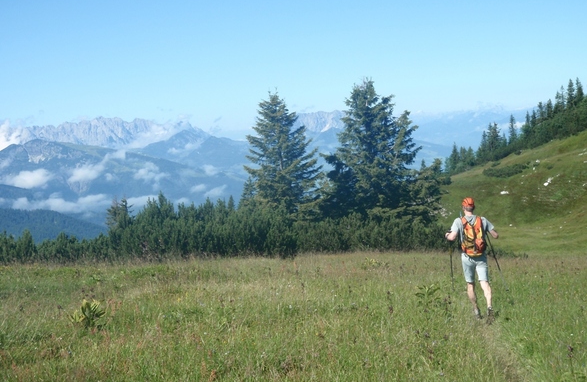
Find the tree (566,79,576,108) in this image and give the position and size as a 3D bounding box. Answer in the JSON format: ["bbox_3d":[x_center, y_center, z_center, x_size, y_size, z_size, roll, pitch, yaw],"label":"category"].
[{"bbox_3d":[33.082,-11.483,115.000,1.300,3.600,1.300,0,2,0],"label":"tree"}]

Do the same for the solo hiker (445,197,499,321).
[{"bbox_3d":[2.505,0.971,13.600,0.760,1.770,0.720,0,2,8],"label":"solo hiker"}]

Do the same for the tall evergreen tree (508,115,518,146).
[{"bbox_3d":[30.733,-8.312,135.000,1.500,4.400,1.500,0,2,0],"label":"tall evergreen tree"}]

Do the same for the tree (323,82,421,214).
[{"bbox_3d":[3.346,-1.673,42.000,4.500,6.400,4.500,0,2,0],"label":"tree"}]

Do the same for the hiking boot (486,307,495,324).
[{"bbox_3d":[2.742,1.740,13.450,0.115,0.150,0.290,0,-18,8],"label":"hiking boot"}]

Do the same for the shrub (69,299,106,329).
[{"bbox_3d":[-2.665,1.604,12.500,0.490,0.400,0.450,0,2,0],"label":"shrub"}]

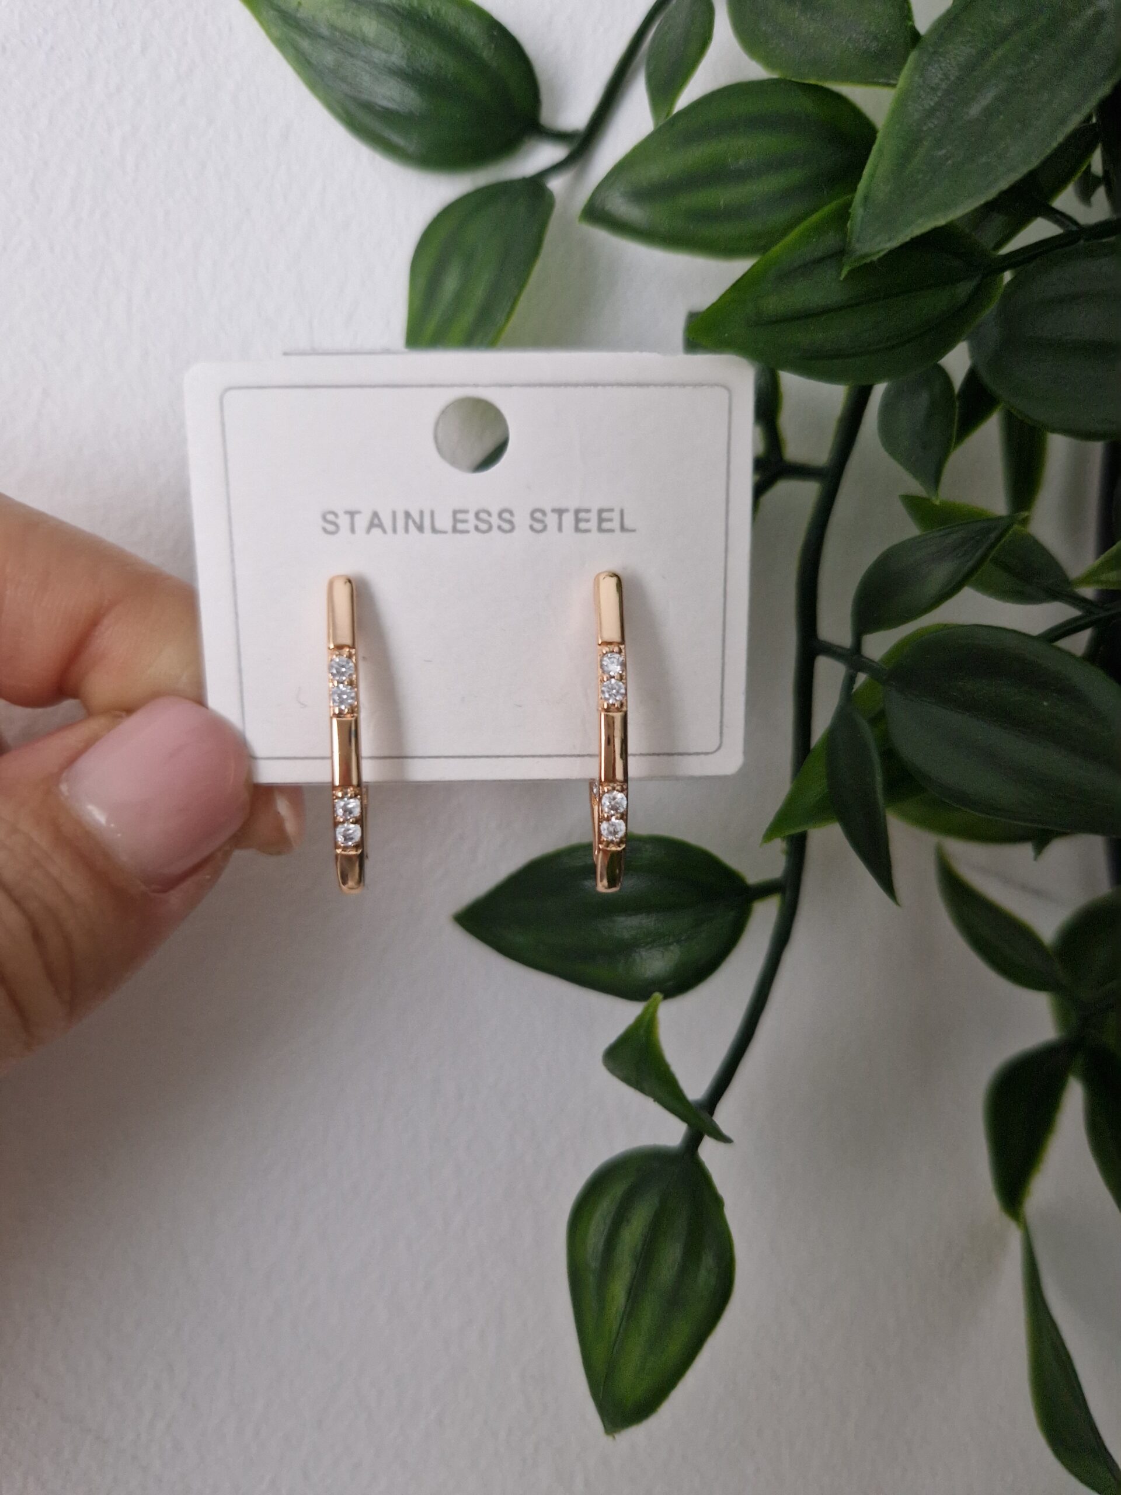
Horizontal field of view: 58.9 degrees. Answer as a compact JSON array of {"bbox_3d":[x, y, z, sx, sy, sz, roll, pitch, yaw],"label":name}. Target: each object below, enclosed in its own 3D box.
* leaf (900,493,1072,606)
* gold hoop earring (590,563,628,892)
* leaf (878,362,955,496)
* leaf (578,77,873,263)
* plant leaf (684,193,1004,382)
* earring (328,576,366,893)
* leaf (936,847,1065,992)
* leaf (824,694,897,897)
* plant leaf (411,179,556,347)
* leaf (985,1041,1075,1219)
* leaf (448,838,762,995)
[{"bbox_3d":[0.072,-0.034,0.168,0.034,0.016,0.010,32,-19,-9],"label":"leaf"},{"bbox_3d":[0.005,-0.002,0.104,0.003,0.032,0.022,0,10,0],"label":"gold hoop earring"},{"bbox_3d":[0.054,-0.047,0.149,0.012,0.019,0.006,-12,10,2],"label":"leaf"},{"bbox_3d":[0.027,-0.090,0.156,0.049,0.025,0.010,-9,10,2],"label":"leaf"},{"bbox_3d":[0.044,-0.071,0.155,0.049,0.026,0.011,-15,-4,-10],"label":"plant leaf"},{"bbox_3d":[-0.022,-0.002,0.104,0.003,0.032,0.022,-2,10,-10],"label":"earring"},{"bbox_3d":[0.077,0.032,0.177,0.011,0.034,0.012,-41,4,18],"label":"leaf"},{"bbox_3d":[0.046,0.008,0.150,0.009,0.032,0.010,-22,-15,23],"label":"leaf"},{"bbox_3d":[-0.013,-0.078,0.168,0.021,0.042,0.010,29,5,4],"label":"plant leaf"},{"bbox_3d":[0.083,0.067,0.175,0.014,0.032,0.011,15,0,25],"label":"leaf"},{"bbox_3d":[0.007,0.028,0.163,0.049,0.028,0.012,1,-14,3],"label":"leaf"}]

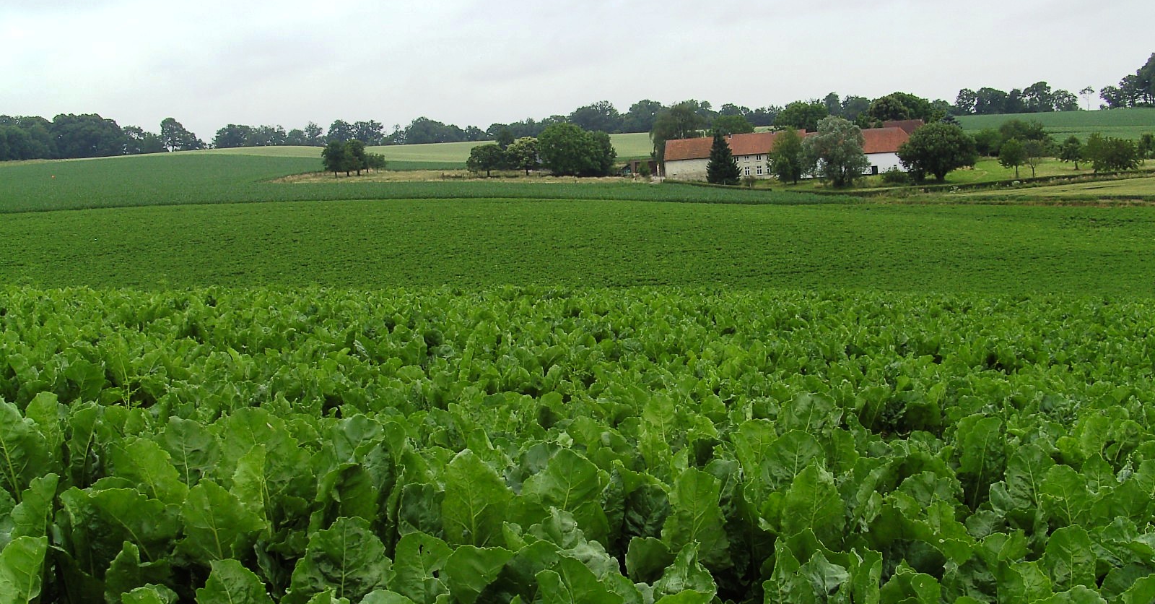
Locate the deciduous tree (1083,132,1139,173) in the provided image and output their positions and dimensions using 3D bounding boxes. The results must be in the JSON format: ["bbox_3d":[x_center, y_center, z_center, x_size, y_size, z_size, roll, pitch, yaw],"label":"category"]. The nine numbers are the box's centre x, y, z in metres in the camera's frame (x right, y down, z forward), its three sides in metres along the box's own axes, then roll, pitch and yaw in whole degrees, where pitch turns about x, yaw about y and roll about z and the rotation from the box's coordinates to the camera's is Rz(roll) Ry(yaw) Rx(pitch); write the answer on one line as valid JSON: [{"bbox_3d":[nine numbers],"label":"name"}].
[{"bbox_3d":[108.170,-30.150,250.000,11.150,8.220,10.810,-1,6,23],"label":"deciduous tree"}]

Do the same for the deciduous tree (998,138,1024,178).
[{"bbox_3d":[85.690,-28.360,244.000,5.350,8.030,5.080,0,2,0],"label":"deciduous tree"}]

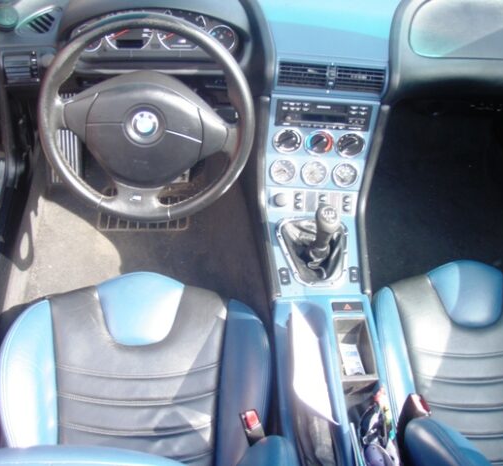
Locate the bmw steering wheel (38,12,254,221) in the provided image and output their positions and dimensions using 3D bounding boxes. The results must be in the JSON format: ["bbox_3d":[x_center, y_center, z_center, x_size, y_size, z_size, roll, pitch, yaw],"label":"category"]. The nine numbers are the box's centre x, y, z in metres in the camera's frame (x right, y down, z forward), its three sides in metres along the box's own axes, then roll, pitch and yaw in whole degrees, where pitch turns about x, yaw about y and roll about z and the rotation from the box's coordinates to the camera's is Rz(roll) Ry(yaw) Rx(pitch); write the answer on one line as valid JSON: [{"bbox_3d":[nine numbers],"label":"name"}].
[{"bbox_3d":[-0.184,-0.201,1.225,0.380,0.380,0.095,-1,26,0],"label":"bmw steering wheel"}]

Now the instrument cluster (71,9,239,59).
[{"bbox_3d":[-0.191,-0.397,1.355,0.325,0.094,0.050,-1,21,-5],"label":"instrument cluster"}]

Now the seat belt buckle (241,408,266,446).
[{"bbox_3d":[0.004,0.340,1.185,0.032,0.080,0.040,-13,33,8],"label":"seat belt buckle"}]

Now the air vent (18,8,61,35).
[{"bbox_3d":[-0.412,-0.411,1.340,0.080,0.030,0.050,11,90,9],"label":"air vent"}]

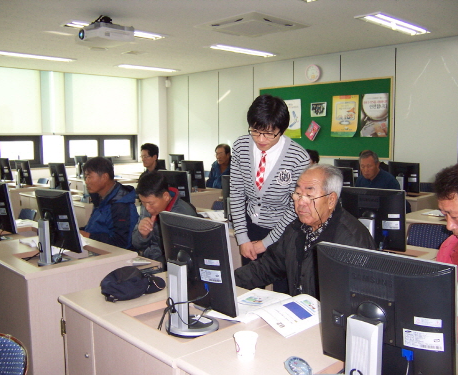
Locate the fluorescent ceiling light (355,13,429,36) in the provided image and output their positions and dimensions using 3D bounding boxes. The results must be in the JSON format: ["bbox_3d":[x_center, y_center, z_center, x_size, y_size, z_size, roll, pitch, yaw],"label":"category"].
[{"bbox_3d":[1.874,-1.810,5.330,1.280,0.080,0.310,-6,8,-43],"label":"fluorescent ceiling light"}]

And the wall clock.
[{"bbox_3d":[1.305,-1.785,7.458,0.045,0.275,0.275,-6,9,-43],"label":"wall clock"}]

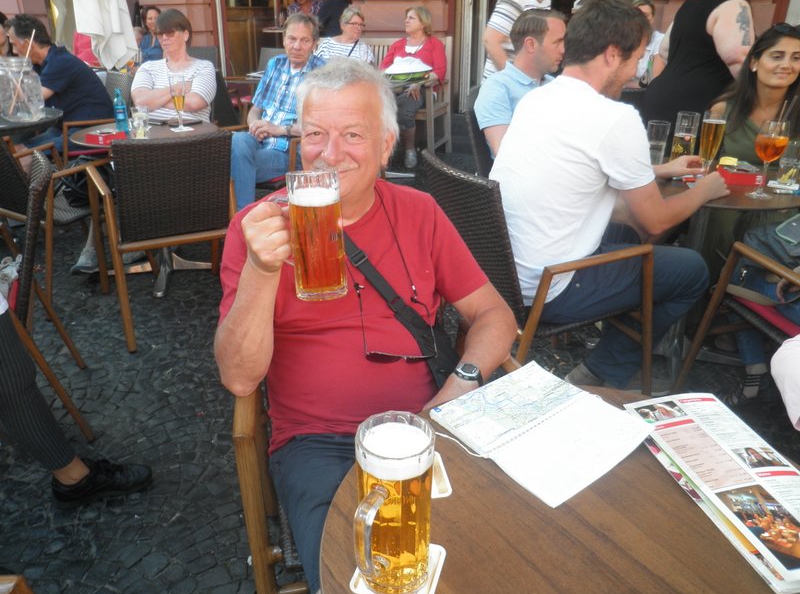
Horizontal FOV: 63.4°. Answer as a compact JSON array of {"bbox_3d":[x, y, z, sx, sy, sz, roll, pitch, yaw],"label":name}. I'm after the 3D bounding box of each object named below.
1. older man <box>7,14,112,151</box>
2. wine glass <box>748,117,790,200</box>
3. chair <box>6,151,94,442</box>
[{"bbox_3d":[-2.011,-1.038,3.834,0.770,1.220,0.520,-9,26,-20],"label":"older man"},{"bbox_3d":[1.163,-0.436,2.051,0.110,0.235,0.110,0,25,0],"label":"wine glass"},{"bbox_3d":[-1.371,0.052,2.016,0.600,0.850,0.560,-11,27,-24],"label":"chair"}]

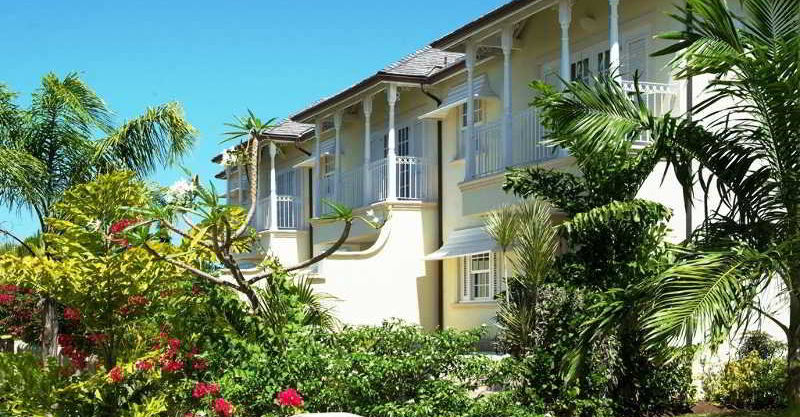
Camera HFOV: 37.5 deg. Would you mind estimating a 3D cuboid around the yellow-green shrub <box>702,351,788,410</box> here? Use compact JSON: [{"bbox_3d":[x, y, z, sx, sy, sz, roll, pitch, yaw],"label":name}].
[{"bbox_3d":[5.365,2.508,17.637,1.250,0.860,1.000,2,-6,-22],"label":"yellow-green shrub"}]

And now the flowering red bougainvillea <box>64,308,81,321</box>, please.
[{"bbox_3d":[-4.167,1.349,15.000,0.200,0.180,0.170,0,-5,0],"label":"flowering red bougainvillea"}]

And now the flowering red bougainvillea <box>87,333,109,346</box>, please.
[{"bbox_3d":[-3.593,1.556,14.000,0.260,0.145,0.180,0,-5,0],"label":"flowering red bougainvillea"}]

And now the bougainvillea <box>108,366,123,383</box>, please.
[{"bbox_3d":[-2.534,1.479,10.500,0.130,0.160,0.130,0,-5,0],"label":"bougainvillea"}]

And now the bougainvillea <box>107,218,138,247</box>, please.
[{"bbox_3d":[-2.697,0.234,11.500,0.290,0.290,0.220,0,-5,0],"label":"bougainvillea"}]

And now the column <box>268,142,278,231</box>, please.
[{"bbox_3d":[-3.781,-0.685,35.013,0.180,2.675,0.180,2,-6,-22],"label":"column"}]

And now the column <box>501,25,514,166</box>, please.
[{"bbox_3d":[1.930,-1.964,21.084,0.180,2.675,0.180,2,-6,-22],"label":"column"}]

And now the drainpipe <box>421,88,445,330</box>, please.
[{"bbox_3d":[0.726,0.246,26.272,0.560,6.153,0.200,2,-6,-22],"label":"drainpipe"}]

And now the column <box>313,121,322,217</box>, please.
[{"bbox_3d":[-2.222,-1.044,31.739,0.170,2.700,0.170,2,-6,-22],"label":"column"}]

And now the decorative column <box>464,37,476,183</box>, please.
[{"bbox_3d":[1.335,-1.831,22.534,0.180,2.675,0.180,2,-6,-22],"label":"decorative column"}]

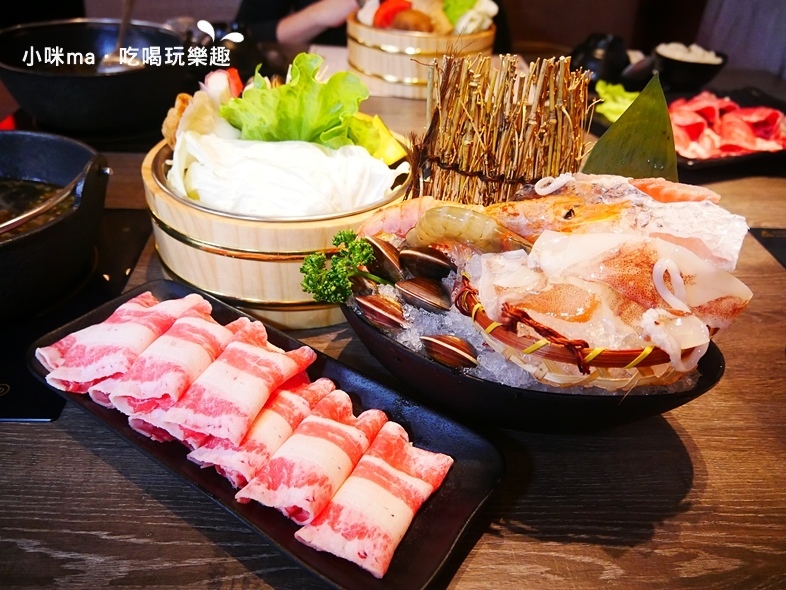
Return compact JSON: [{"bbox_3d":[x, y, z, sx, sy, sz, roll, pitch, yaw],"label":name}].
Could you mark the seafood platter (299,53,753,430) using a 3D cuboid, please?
[{"bbox_3d":[0.109,-0.042,0.480,0.353,0.204,0.221,9,36,4],"label":"seafood platter"}]

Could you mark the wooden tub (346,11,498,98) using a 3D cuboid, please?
[{"bbox_3d":[0.043,-0.415,1.072,0.245,0.098,0.245,4,36,-3],"label":"wooden tub"}]

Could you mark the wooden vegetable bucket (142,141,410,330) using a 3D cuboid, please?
[{"bbox_3d":[-0.096,-0.082,0.597,0.245,0.098,0.245,4,36,-3],"label":"wooden vegetable bucket"}]

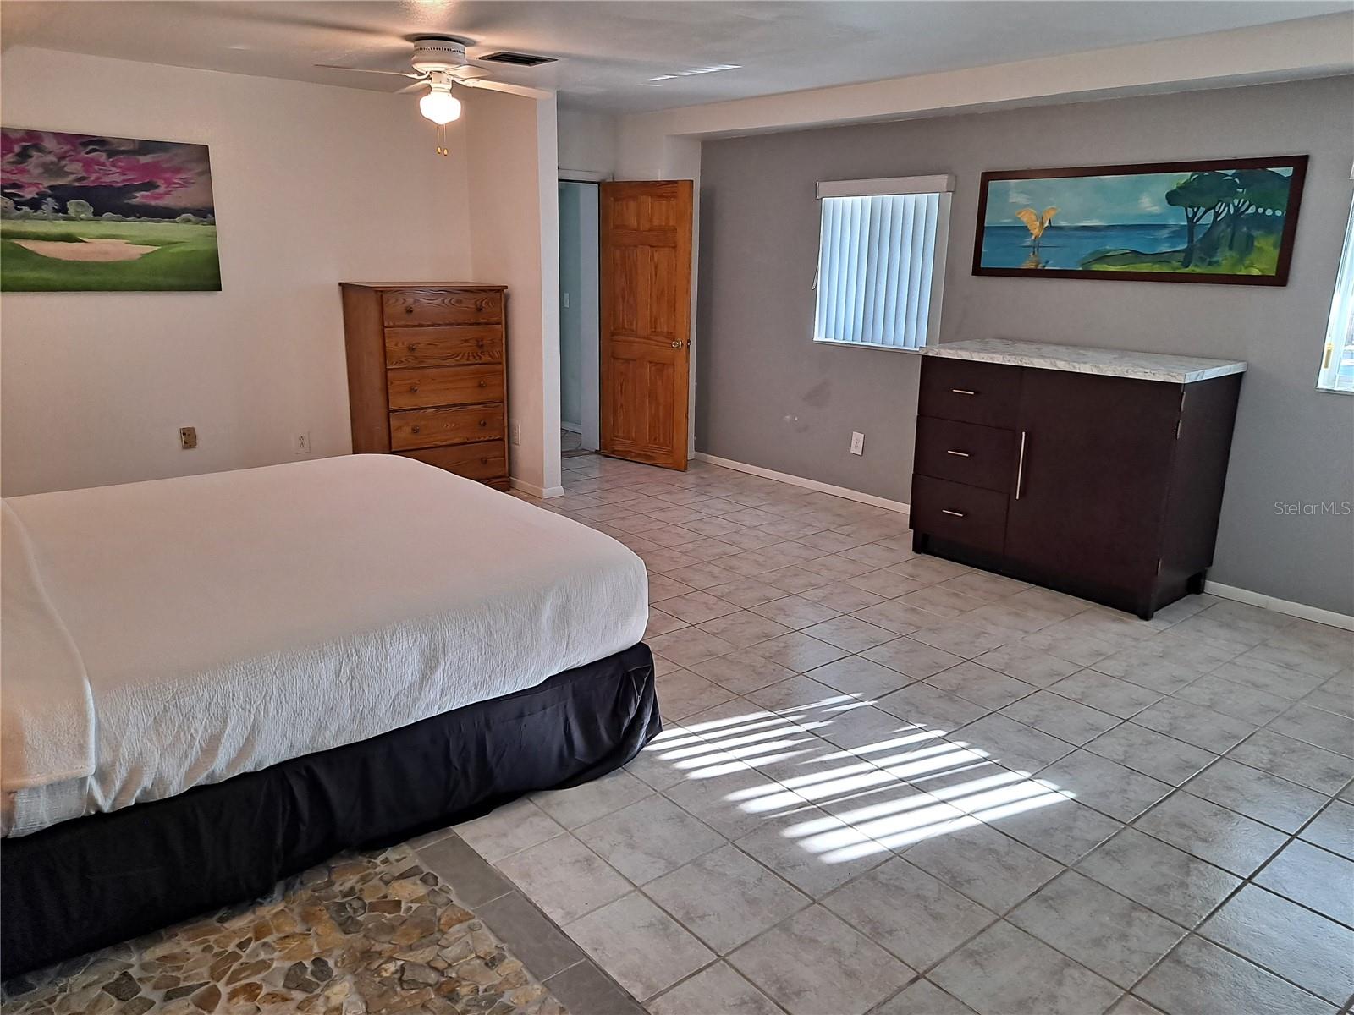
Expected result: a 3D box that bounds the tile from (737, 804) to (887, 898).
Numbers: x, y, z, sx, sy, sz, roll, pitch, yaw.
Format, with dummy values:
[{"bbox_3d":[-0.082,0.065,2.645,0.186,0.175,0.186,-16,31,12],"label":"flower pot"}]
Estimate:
[{"bbox_3d":[0.375,0.942,2.684,0.312,0.010,0.312,-11,19,-38],"label":"tile"}]

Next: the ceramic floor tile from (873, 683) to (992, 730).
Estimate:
[{"bbox_3d":[0.913,0.730,3.522,0.312,0.010,0.312,-11,19,-38],"label":"ceramic floor tile"}]

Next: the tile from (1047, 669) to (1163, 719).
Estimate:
[{"bbox_3d":[1.559,0.678,3.555,0.305,0.010,0.305,-11,19,-38],"label":"tile"}]

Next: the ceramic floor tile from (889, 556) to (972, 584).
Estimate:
[{"bbox_3d":[1.289,0.334,5.036,0.312,0.010,0.312,-11,19,-38],"label":"ceramic floor tile"}]

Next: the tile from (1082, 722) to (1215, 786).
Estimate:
[{"bbox_3d":[1.531,0.796,3.162,0.305,0.010,0.305,-11,19,-39],"label":"tile"}]

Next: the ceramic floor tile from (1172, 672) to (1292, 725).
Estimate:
[{"bbox_3d":[2.031,0.708,3.579,0.306,0.010,0.306,-11,19,-38],"label":"ceramic floor tile"}]

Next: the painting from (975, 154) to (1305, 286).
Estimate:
[{"bbox_3d":[2.127,-1.371,4.716,0.031,0.532,1.565,-11,19,-39],"label":"painting"}]

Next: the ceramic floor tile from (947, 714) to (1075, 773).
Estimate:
[{"bbox_3d":[1.091,0.777,3.199,0.305,0.010,0.305,-11,19,-39],"label":"ceramic floor tile"}]

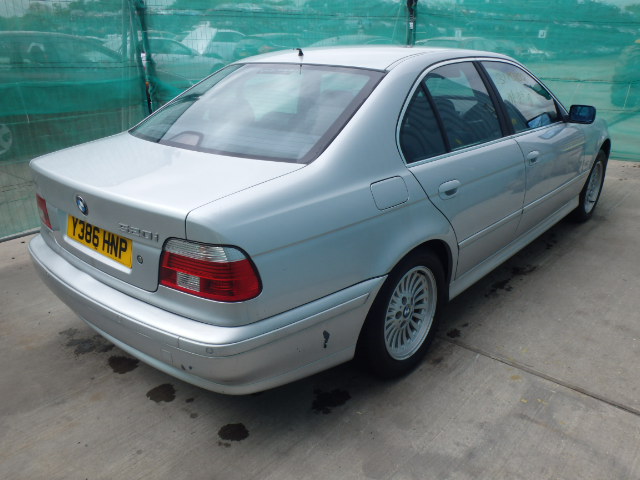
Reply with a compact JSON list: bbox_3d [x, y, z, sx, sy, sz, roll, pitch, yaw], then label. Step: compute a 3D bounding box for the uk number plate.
[{"bbox_3d":[-0.874,-0.006,2.032,0.520,0.111,0.012,17,16,39],"label":"uk number plate"}]

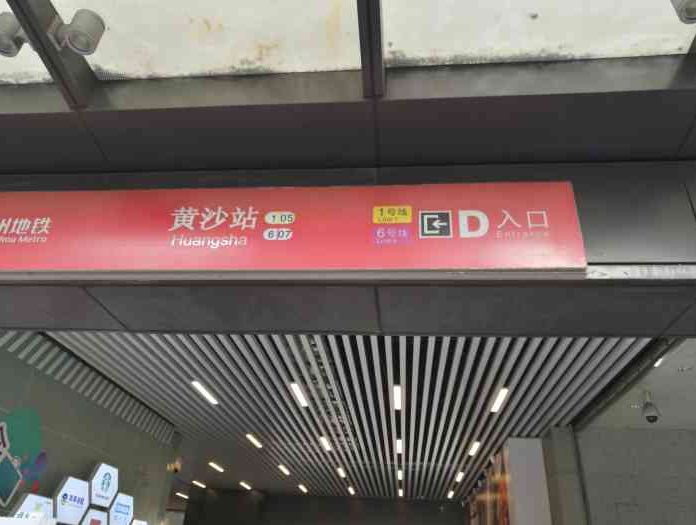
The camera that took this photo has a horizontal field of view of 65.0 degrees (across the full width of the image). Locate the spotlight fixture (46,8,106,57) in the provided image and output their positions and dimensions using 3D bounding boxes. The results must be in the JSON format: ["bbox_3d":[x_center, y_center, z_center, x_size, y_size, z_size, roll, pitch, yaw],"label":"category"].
[{"bbox_3d":[-1.381,-1.180,2.794,0.224,0.182,0.138,0,-31,6],"label":"spotlight fixture"}]

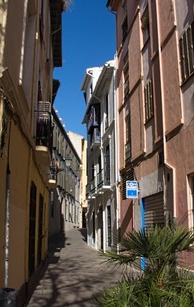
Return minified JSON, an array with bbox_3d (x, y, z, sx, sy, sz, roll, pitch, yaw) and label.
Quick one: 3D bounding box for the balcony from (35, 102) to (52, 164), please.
[{"bbox_3d":[-1.825,-0.582,12.235,0.450,1.450,2.100,1,-12,-4],"label":"balcony"}]

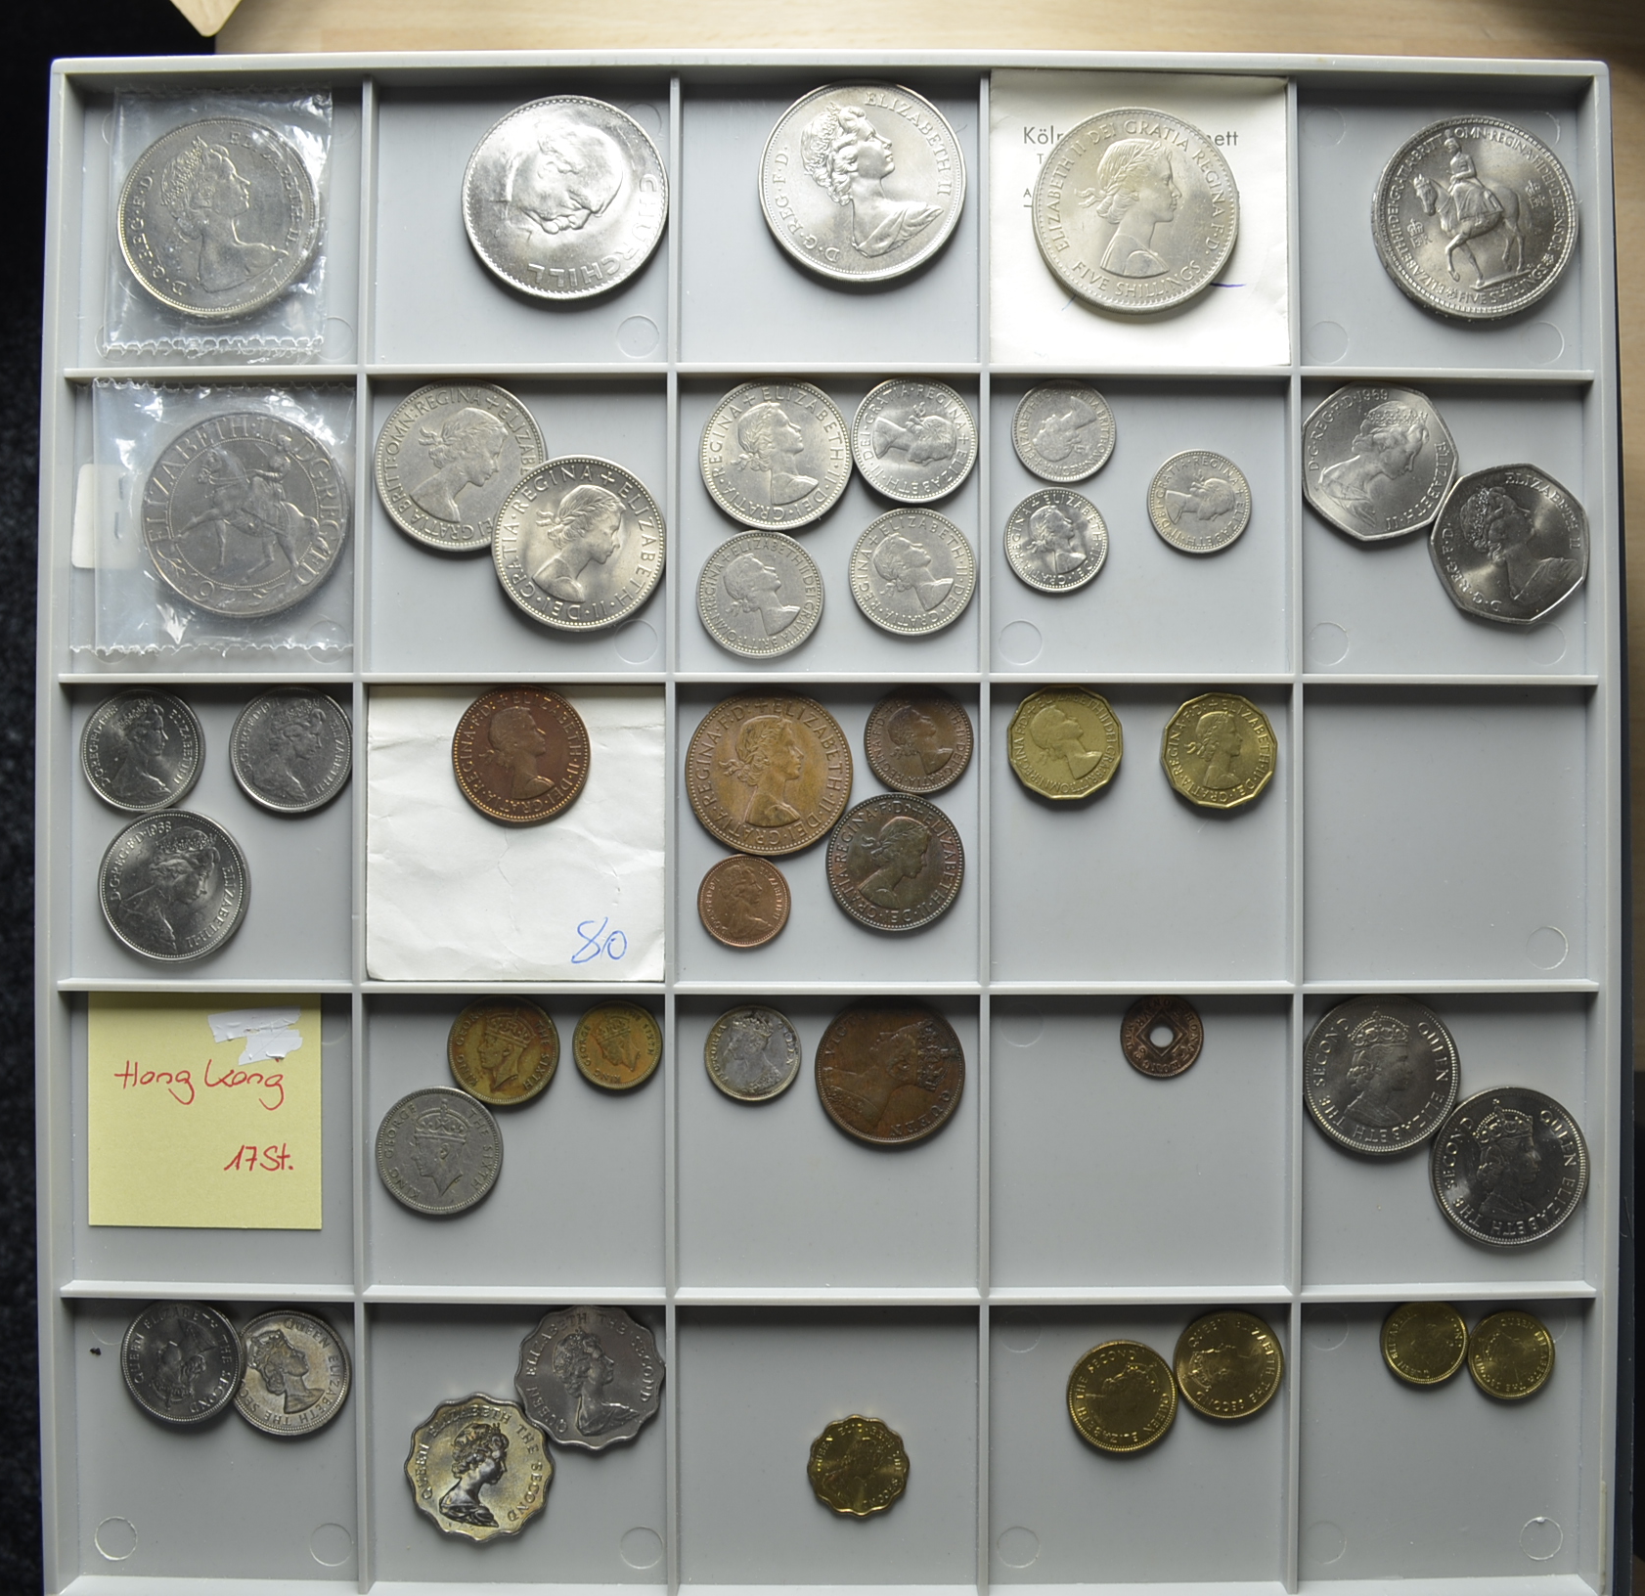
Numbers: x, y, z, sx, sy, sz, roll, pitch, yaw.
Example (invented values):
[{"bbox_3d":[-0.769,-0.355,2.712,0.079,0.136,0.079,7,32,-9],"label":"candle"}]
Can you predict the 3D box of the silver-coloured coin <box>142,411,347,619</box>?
[{"bbox_3d":[-0.109,-0.053,0.339,0.039,0.003,0.039,0,89,0],"label":"silver-coloured coin"}]

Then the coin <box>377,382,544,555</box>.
[{"bbox_3d":[-0.068,-0.062,0.340,0.032,0.002,0.032,0,89,0],"label":"coin"}]

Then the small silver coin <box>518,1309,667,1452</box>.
[{"bbox_3d":[-0.044,0.109,0.341,0.028,0.002,0.028,0,90,0],"label":"small silver coin"}]

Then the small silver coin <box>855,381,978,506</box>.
[{"bbox_3d":[0.018,-0.067,0.341,0.024,0.002,0.024,0,90,0],"label":"small silver coin"}]

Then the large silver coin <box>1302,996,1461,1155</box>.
[{"bbox_3d":[0.105,0.052,0.338,0.030,0.002,0.030,0,90,0],"label":"large silver coin"}]

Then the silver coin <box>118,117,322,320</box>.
[{"bbox_3d":[-0.113,-0.109,0.338,0.039,0.003,0.039,0,90,0],"label":"silver coin"}]

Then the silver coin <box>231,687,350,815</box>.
[{"bbox_3d":[-0.100,-0.009,0.341,0.024,0.002,0.024,0,90,0],"label":"silver coin"}]

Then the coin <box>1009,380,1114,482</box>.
[{"bbox_3d":[0.045,-0.069,0.339,0.019,0.001,0.019,0,90,0],"label":"coin"}]

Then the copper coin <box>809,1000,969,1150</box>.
[{"bbox_3d":[0.013,0.052,0.338,0.028,0.002,0.028,0,90,0],"label":"copper coin"}]

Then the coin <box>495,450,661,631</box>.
[{"bbox_3d":[-0.046,-0.048,0.339,0.032,0.002,0.032,0,91,-3],"label":"coin"}]

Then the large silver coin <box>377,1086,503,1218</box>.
[{"bbox_3d":[-0.072,0.066,0.338,0.024,0.002,0.024,0,90,0],"label":"large silver coin"}]

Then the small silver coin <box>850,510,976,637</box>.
[{"bbox_3d":[0.017,-0.042,0.339,0.024,0.002,0.024,0,90,0],"label":"small silver coin"}]

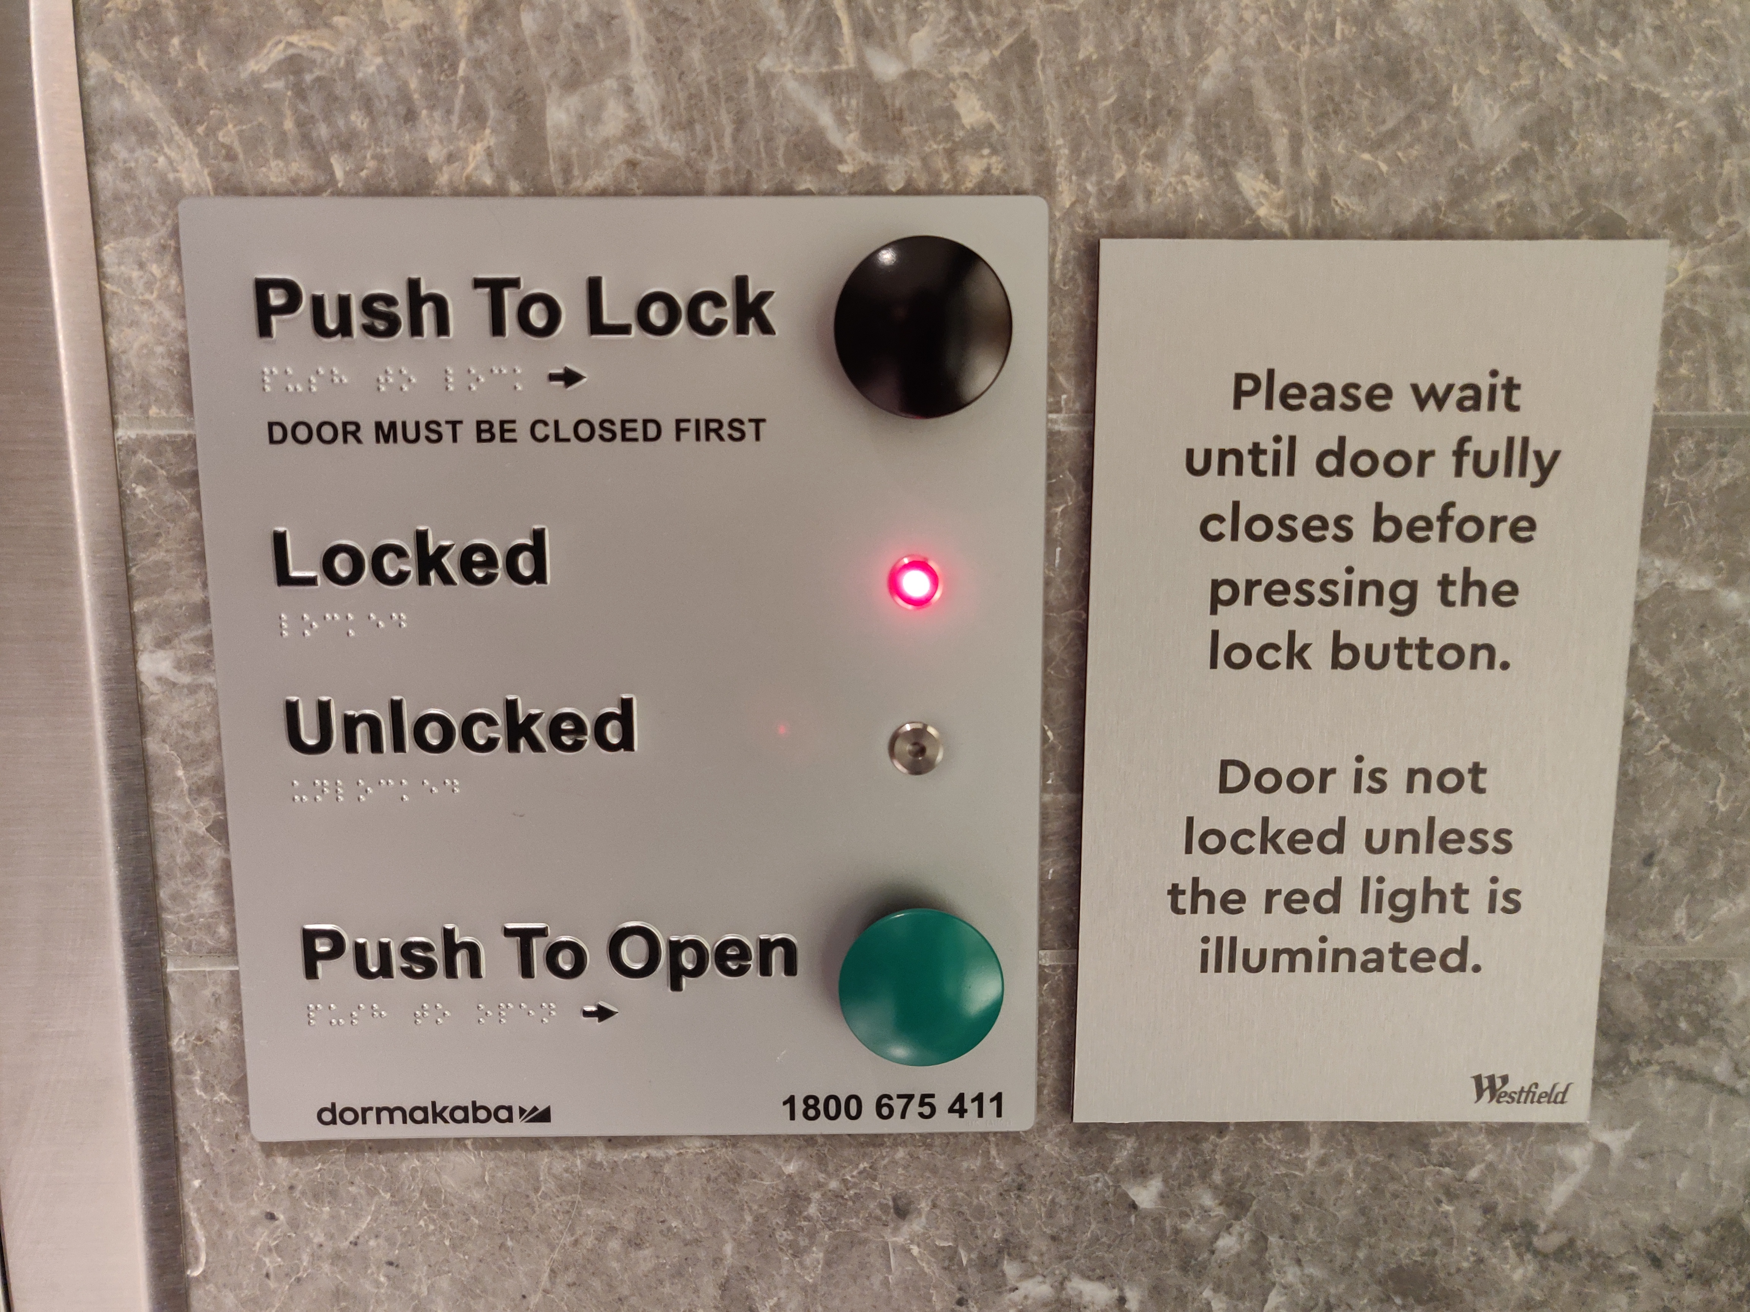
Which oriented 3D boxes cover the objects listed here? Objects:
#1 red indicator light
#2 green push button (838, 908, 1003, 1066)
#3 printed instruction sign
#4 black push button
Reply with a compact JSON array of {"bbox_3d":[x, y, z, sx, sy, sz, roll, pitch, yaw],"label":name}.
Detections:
[{"bbox_3d":[0.011,-0.020,0.341,0.015,0.015,0.004,0,8,-1],"label":"red indicator light"},{"bbox_3d":[0.013,0.090,0.347,0.045,0.045,0.023,0,8,-1],"label":"green push button"},{"bbox_3d":[0.134,0.013,0.351,0.150,0.248,0.004,0,8,-1],"label":"printed instruction sign"},{"bbox_3d":[0.012,-0.083,0.322,0.045,0.045,0.023,0,8,-1],"label":"black push button"}]

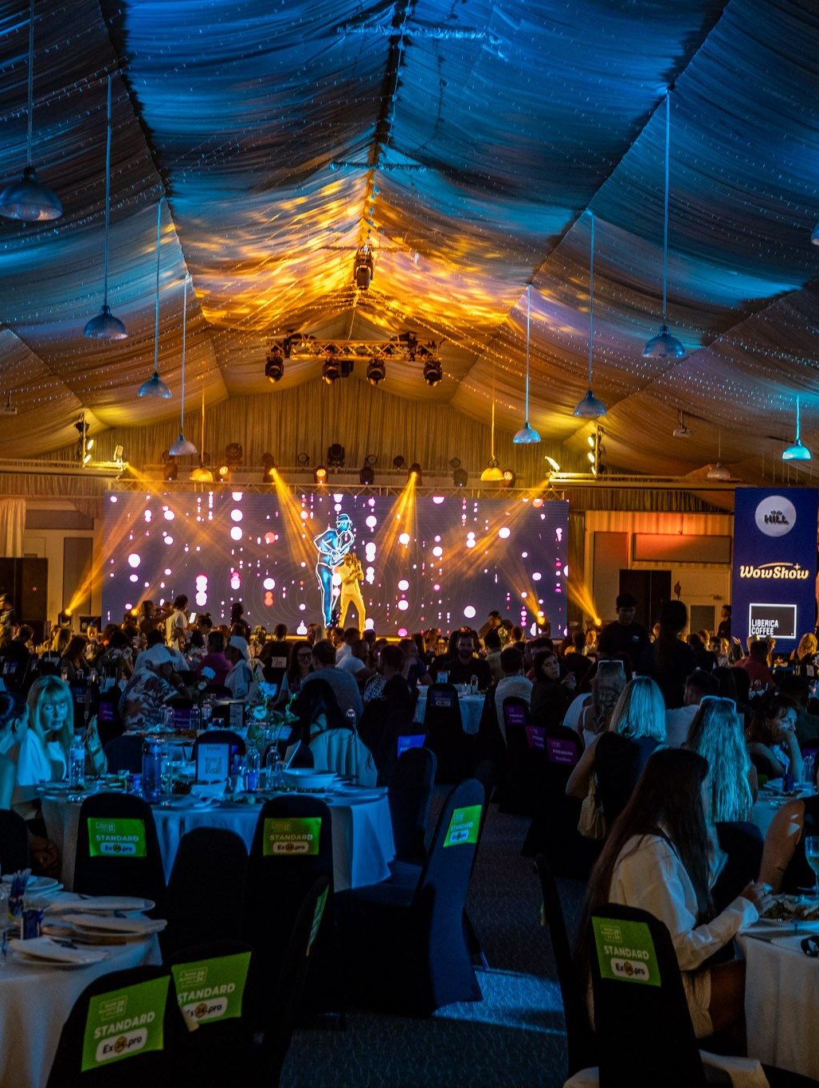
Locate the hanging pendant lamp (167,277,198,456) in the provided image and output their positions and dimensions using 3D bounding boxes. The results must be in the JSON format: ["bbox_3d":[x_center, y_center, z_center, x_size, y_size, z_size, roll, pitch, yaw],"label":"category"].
[{"bbox_3d":[-3.381,-2.676,25.905,0.415,2.705,0.415,1,-2,0],"label":"hanging pendant lamp"}]

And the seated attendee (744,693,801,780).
[{"bbox_3d":[2.025,1.399,9.055,0.720,1.200,0.500,-1,-3,37],"label":"seated attendee"}]

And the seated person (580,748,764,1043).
[{"bbox_3d":[0.731,1.144,4.250,0.700,1.270,0.480,2,-2,-30],"label":"seated person"}]

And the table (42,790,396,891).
[{"bbox_3d":[-0.867,1.483,7.684,1.560,0.760,1.560,1,-2,0],"label":"table"}]

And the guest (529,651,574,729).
[{"bbox_3d":[1.119,1.418,12.608,0.550,1.250,0.460,1,-2,-6],"label":"guest"}]

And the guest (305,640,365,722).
[{"bbox_3d":[-0.612,1.441,13.571,0.520,1.360,0.700,2,-2,-14],"label":"guest"}]

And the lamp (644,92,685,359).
[{"bbox_3d":[2.544,-3.164,17.100,0.420,2.658,0.420,1,-2,0],"label":"lamp"}]

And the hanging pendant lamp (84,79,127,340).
[{"bbox_3d":[-2.816,-3.100,15.950,0.410,2.430,0.410,1,-2,-4],"label":"hanging pendant lamp"}]

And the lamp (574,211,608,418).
[{"bbox_3d":[2.259,-2.841,21.374,0.415,2.580,0.415,1,-2,0],"label":"lamp"}]

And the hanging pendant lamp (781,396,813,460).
[{"bbox_3d":[5.654,-1.672,25.100,0.430,0.929,0.430,1,-2,0],"label":"hanging pendant lamp"}]

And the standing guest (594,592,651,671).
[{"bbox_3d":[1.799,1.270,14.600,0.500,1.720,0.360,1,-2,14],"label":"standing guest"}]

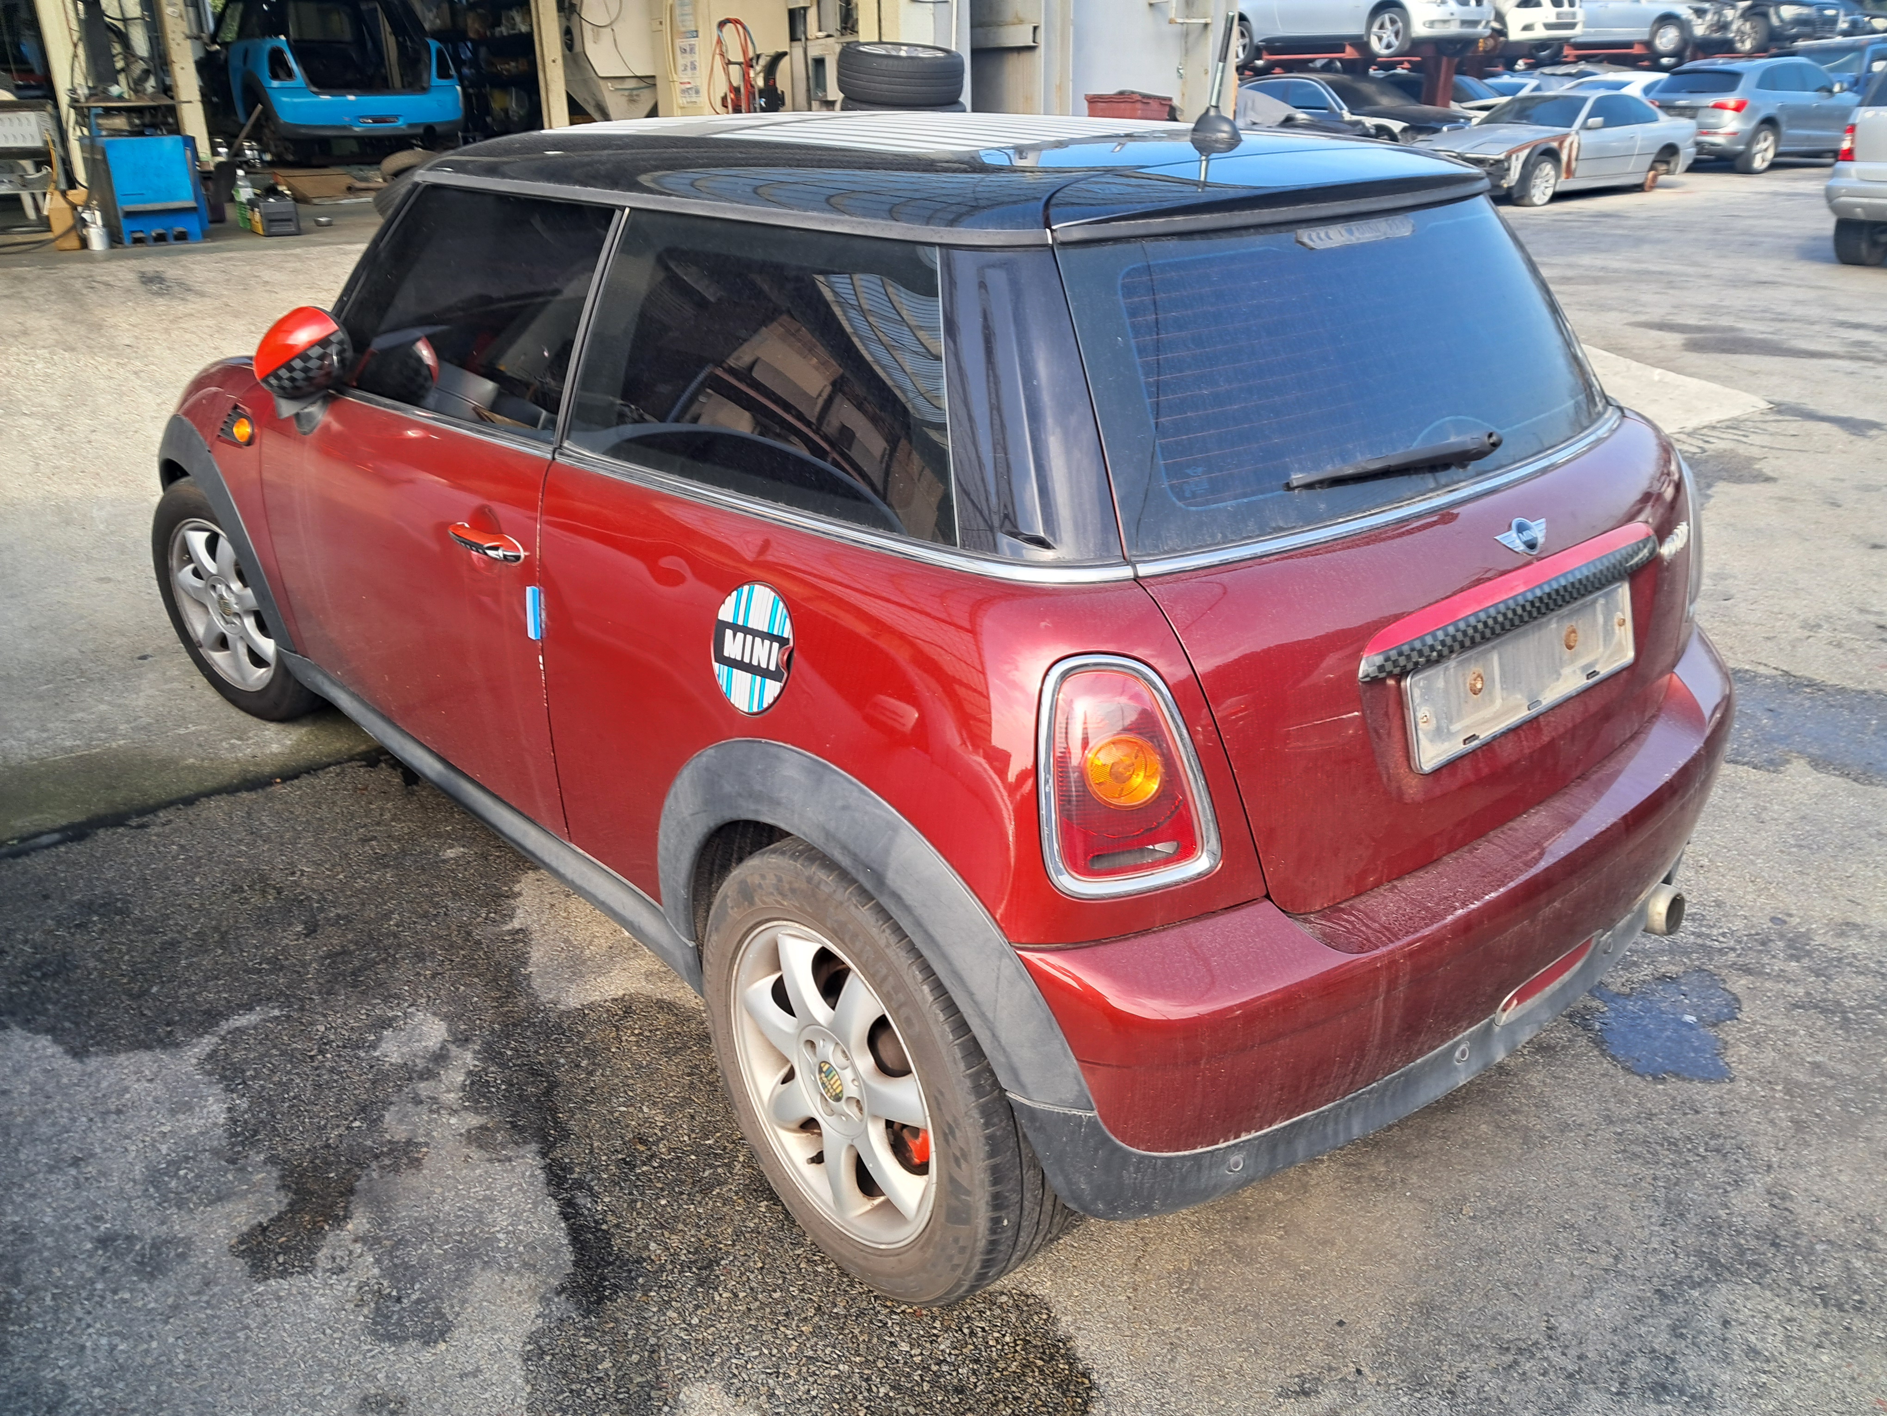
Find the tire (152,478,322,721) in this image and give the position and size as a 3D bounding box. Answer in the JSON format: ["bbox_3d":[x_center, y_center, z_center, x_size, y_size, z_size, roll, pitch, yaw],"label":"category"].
[{"bbox_3d":[-1.710,-0.279,3.650,0.615,0.615,0.205,15,28,31],"label":"tire"}]

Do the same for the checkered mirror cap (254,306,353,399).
[{"bbox_3d":[-1.136,-0.632,2.608,0.125,0.155,0.200,-12,26,-24],"label":"checkered mirror cap"}]

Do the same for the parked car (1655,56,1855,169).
[{"bbox_3d":[13.461,-9.832,24.324,4.630,1.650,1.920,-16,28,-32],"label":"parked car"}]

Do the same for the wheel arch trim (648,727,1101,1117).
[{"bbox_3d":[-0.103,0.226,1.703,0.120,0.390,0.800,-19,29,-36],"label":"wheel arch trim"}]

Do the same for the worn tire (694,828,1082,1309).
[{"bbox_3d":[-0.084,0.452,1.914,0.205,0.615,0.615,-20,30,-37],"label":"worn tire"}]

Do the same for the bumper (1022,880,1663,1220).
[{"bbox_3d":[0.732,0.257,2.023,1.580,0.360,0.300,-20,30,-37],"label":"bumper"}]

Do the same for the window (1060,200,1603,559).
[{"bbox_3d":[0.556,-0.468,1.879,1.070,0.380,0.100,-19,-5,-36],"label":"window"}]

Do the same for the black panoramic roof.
[{"bbox_3d":[0.000,-0.904,2.426,1.130,0.130,1.580,-20,30,-37],"label":"black panoramic roof"}]

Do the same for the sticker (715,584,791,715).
[{"bbox_3d":[-0.221,-0.064,1.731,0.020,0.175,0.172,-12,25,-43],"label":"sticker"}]

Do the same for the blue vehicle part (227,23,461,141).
[{"bbox_3d":[-4.862,-5.212,12.238,1.660,0.840,1.150,-14,27,-28],"label":"blue vehicle part"}]

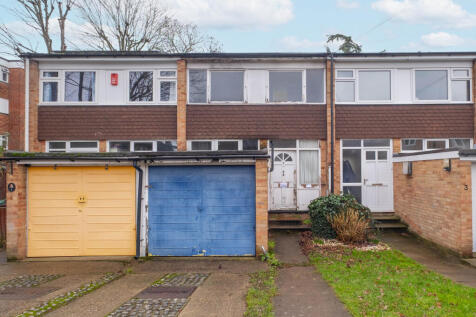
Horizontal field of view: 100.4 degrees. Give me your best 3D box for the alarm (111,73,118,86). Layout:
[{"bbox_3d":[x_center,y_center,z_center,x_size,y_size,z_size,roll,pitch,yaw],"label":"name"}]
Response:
[{"bbox_3d":[-3.765,-2.404,6.105,0.226,0.406,0.090,0,0,0],"label":"alarm"}]

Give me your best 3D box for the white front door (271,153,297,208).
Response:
[{"bbox_3d":[1.499,0.707,6.485,0.852,1.916,0.070,0,-1,0],"label":"white front door"}]

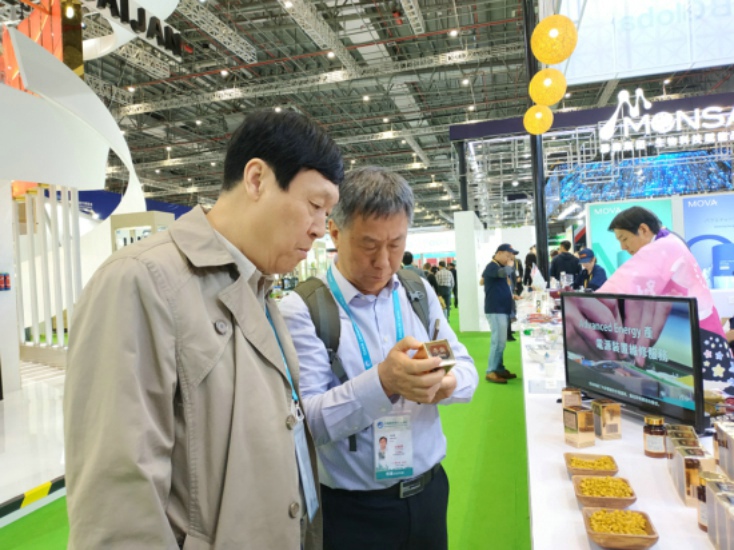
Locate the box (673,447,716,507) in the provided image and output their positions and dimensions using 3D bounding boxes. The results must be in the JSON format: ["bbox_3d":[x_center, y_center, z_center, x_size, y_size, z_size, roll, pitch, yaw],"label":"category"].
[{"bbox_3d":[0.609,0.375,0.940,0.049,0.089,0.049,-4,-1,17],"label":"box"}]

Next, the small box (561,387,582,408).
[{"bbox_3d":[0.609,0.384,1.503,0.049,0.089,0.049,-4,-1,21],"label":"small box"}]

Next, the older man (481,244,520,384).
[{"bbox_3d":[1.678,0.474,6.443,0.460,1.710,0.520,-3,-1,13],"label":"older man"}]

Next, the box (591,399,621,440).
[{"bbox_3d":[0.628,0.380,1.329,0.049,0.089,0.049,-3,-1,-1],"label":"box"}]

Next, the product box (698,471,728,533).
[{"bbox_3d":[0.576,0.378,0.842,0.045,0.085,0.045,-4,-1,37],"label":"product box"}]

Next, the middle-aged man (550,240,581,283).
[{"bbox_3d":[2.953,0.387,7.387,0.500,1.757,0.300,-3,-1,9],"label":"middle-aged man"}]

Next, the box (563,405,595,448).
[{"bbox_3d":[0.537,0.385,1.286,0.049,0.089,0.049,-3,-1,-19],"label":"box"}]

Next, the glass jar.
[{"bbox_3d":[0.673,0.377,1.187,0.045,0.085,0.045,-4,-1,17],"label":"glass jar"}]

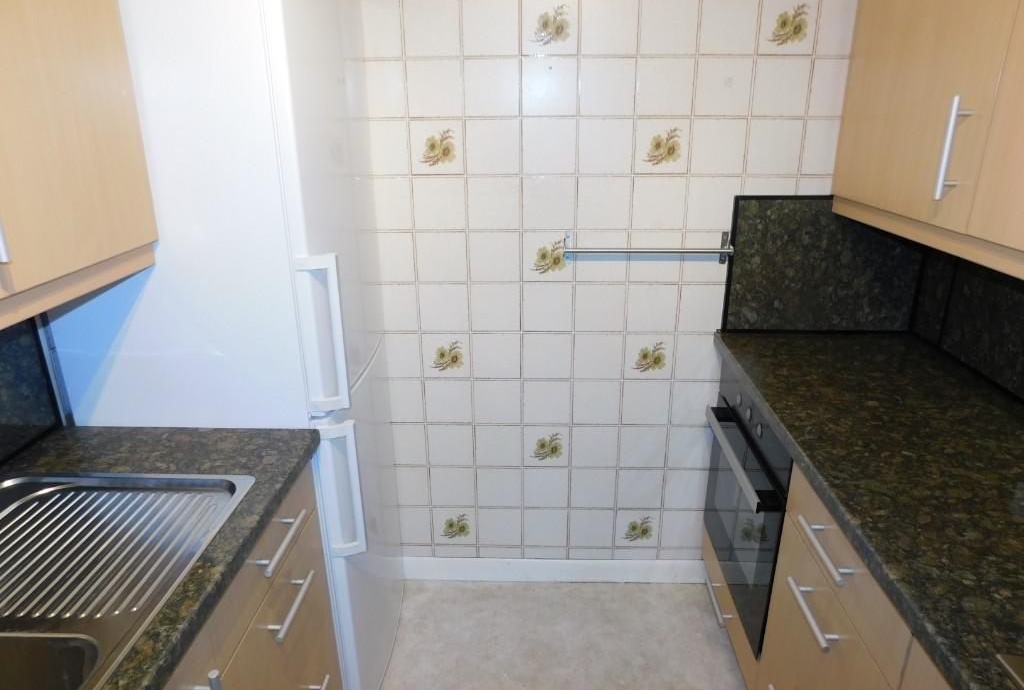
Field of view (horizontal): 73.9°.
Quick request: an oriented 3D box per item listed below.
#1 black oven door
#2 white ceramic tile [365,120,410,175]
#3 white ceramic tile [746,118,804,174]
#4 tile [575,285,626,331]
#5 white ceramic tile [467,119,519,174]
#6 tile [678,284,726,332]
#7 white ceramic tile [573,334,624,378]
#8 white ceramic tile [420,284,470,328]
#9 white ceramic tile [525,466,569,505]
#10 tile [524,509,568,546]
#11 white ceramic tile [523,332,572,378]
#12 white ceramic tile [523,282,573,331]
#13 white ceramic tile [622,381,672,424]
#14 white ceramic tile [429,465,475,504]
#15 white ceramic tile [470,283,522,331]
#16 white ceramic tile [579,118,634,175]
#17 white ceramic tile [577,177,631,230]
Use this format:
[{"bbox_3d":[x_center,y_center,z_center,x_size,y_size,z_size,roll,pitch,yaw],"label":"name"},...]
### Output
[{"bbox_3d":[0.614,0.464,1.879,0.075,0.466,0.591,0,19,3],"label":"black oven door"},{"bbox_3d":[-0.353,-0.540,1.875,0.150,0.150,0.010,0,19,2],"label":"white ceramic tile"},{"bbox_3d":[0.711,-0.538,1.841,0.150,0.150,0.010,0,19,2],"label":"white ceramic tile"},{"bbox_3d":[0.258,-0.108,2.008,0.150,0.150,0.009,0,20,2],"label":"tile"},{"bbox_3d":[-0.051,-0.545,1.876,0.150,0.150,0.009,0,20,2],"label":"white ceramic tile"},{"bbox_3d":[0.566,-0.109,2.008,0.150,0.150,0.010,0,20,1],"label":"tile"},{"bbox_3d":[0.262,0.036,2.065,0.150,0.150,0.010,0,20,1],"label":"white ceramic tile"},{"bbox_3d":[-0.201,-0.113,2.033,0.151,0.150,0.009,0,19,1],"label":"white ceramic tile"},{"bbox_3d":[0.112,0.464,2.215,0.150,0.150,0.010,0,19,2],"label":"white ceramic tile"},{"bbox_3d":[0.114,0.612,2.276,0.150,0.150,0.010,0,20,1],"label":"tile"},{"bbox_3d":[0.107,0.035,2.063,0.150,0.150,0.009,0,20,2],"label":"white ceramic tile"},{"bbox_3d":[0.108,-0.109,2.027,0.150,0.150,0.009,0,20,2],"label":"white ceramic tile"},{"bbox_3d":[0.413,0.178,2.104,0.150,0.150,0.010,0,19,2],"label":"white ceramic tile"},{"bbox_3d":[-0.192,0.464,2.224,0.150,0.150,0.010,0,19,2],"label":"white ceramic tile"},{"bbox_3d":[-0.047,-0.110,2.033,0.150,0.150,0.009,0,20,2],"label":"white ceramic tile"},{"bbox_3d":[0.259,-0.545,1.873,0.151,0.150,0.009,0,19,1],"label":"white ceramic tile"},{"bbox_3d":[0.259,-0.400,1.924,0.151,0.150,0.009,0,19,1],"label":"white ceramic tile"}]

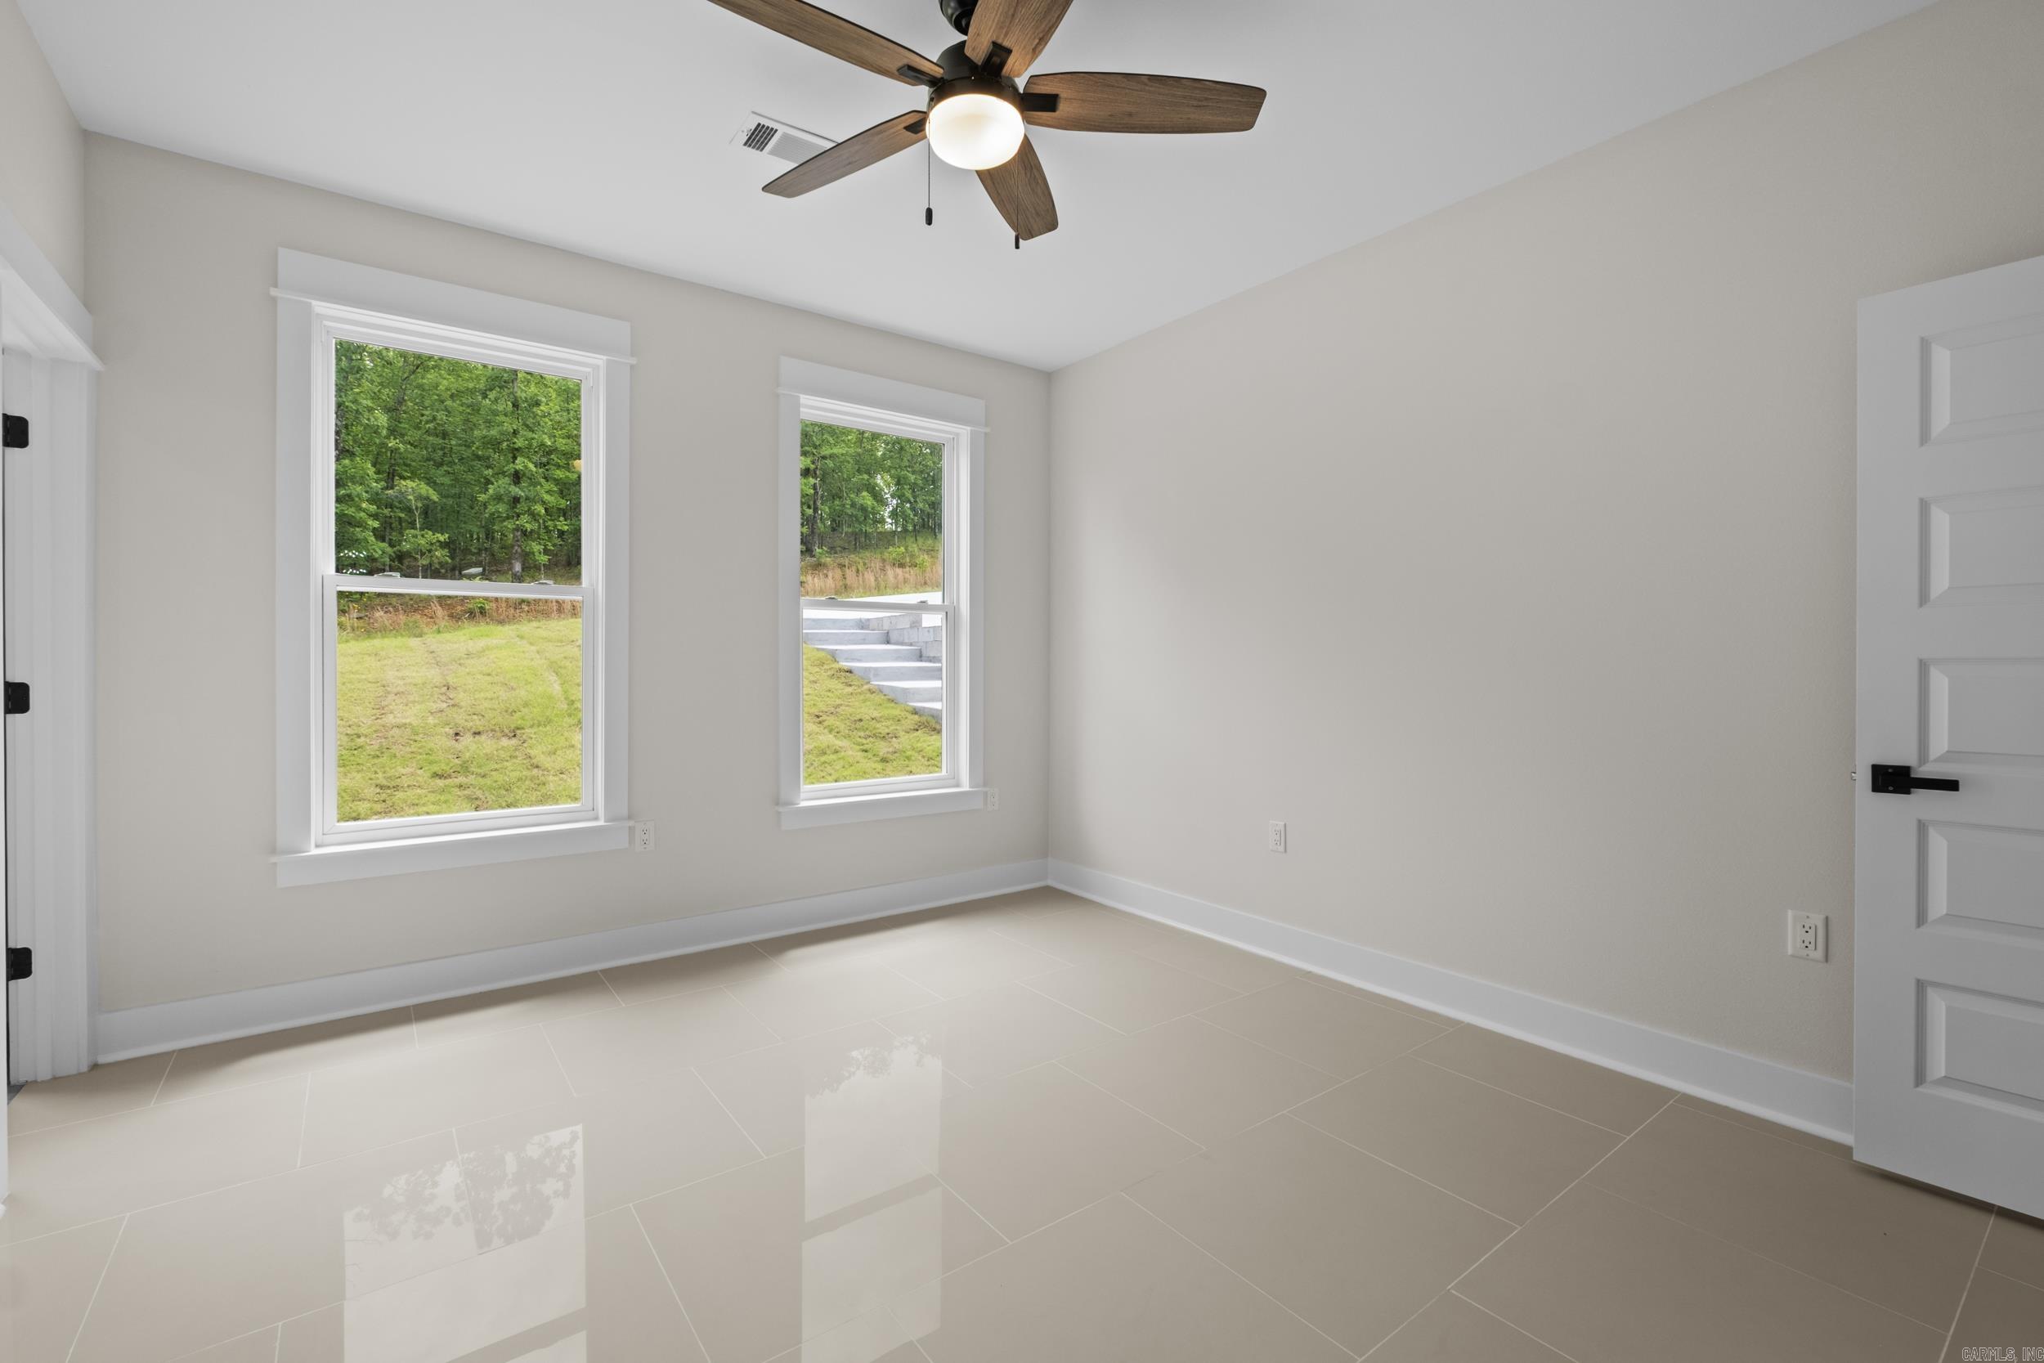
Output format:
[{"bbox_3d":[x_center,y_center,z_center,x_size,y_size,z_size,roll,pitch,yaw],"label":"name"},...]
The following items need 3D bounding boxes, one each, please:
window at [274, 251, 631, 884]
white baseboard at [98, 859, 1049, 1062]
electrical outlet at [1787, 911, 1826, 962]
[{"bbox_3d":[-1.971,-0.365,3.053,1.075,2.050,0.060,0,0,-37],"label":"window"},{"bbox_3d":[-1.298,1.042,3.569,3.595,0.147,0.024,0,0,-37],"label":"white baseboard"},{"bbox_3d":[2.009,0.649,2.173,0.010,0.117,0.075,0,0,-37],"label":"electrical outlet"}]

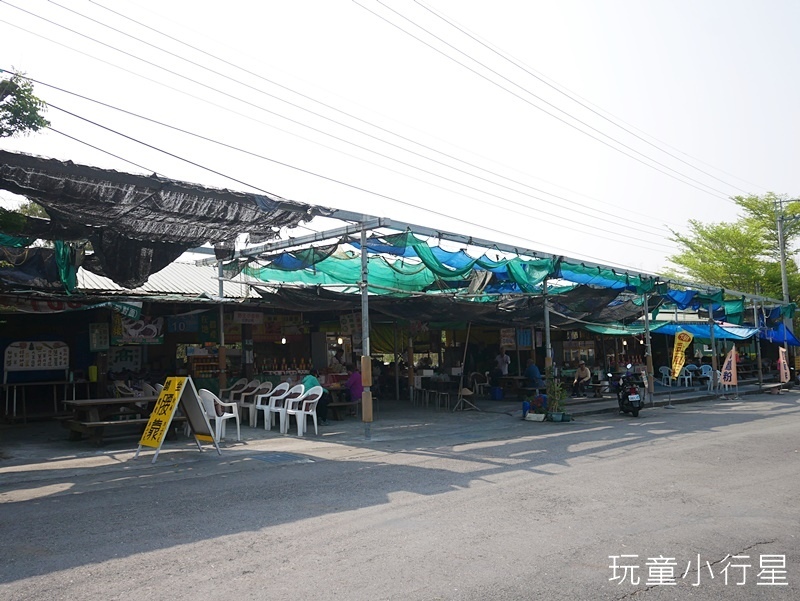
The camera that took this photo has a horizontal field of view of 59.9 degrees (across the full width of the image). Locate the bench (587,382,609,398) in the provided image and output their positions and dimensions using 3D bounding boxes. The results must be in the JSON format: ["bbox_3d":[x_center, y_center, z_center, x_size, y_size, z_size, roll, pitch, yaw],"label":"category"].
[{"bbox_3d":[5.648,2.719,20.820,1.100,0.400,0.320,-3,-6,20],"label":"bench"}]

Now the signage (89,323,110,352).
[{"bbox_3d":[-6.015,0.741,13.900,0.050,0.580,0.450,-6,-7,44],"label":"signage"}]

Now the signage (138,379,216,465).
[{"bbox_3d":[-3.049,1.612,9.581,0.660,1.090,0.970,-6,-7,43],"label":"signage"}]

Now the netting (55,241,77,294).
[{"bbox_3d":[-5.786,-0.580,12.000,0.280,0.920,0.380,-5,-6,43],"label":"netting"}]

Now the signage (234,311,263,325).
[{"bbox_3d":[-3.533,0.411,16.200,0.050,0.290,0.820,-6,-7,42],"label":"signage"}]

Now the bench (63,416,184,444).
[{"bbox_3d":[-4.330,2.125,11.182,1.650,0.380,0.400,4,-7,-44],"label":"bench"}]

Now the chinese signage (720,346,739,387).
[{"bbox_3d":[10.861,2.129,22.900,0.550,1.380,0.060,-4,-5,31],"label":"chinese signage"}]

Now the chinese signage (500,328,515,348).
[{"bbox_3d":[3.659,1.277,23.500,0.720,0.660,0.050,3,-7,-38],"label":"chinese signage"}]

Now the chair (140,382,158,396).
[{"bbox_3d":[-4.712,1.964,13.100,0.560,0.820,0.560,2,-6,-41],"label":"chair"}]

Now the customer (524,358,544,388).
[{"bbox_3d":[3.825,2.269,19.800,0.500,1.200,0.720,3,-6,-45],"label":"customer"}]

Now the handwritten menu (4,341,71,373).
[{"bbox_3d":[-8.006,1.224,15.300,0.050,0.630,1.350,-5,-6,43],"label":"handwritten menu"}]

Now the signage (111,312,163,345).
[{"bbox_3d":[-5.665,0.627,15.000,0.050,0.680,1.200,-5,-6,43],"label":"signage"}]

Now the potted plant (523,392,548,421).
[{"bbox_3d":[2.902,2.272,14.800,0.520,0.580,0.420,-1,-4,0],"label":"potted plant"}]

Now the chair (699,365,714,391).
[{"bbox_3d":[10.860,2.723,24.637,0.570,0.820,0.570,-2,-5,5],"label":"chair"}]

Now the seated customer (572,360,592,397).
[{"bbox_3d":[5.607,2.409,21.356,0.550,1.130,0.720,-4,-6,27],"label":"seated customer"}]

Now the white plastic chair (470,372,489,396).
[{"bbox_3d":[2.611,2.718,22.500,0.560,0.820,0.560,1,-5,-30],"label":"white plastic chair"}]

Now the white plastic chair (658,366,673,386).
[{"bbox_3d":[10.618,3.019,27.700,0.570,0.800,0.570,4,-7,-45],"label":"white plastic chair"}]

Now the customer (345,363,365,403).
[{"bbox_3d":[-1.083,2.105,16.358,0.720,1.200,0.500,-3,-5,15],"label":"customer"}]

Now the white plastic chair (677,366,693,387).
[{"bbox_3d":[11.009,2.929,26.809,0.570,0.800,0.570,3,-7,-40],"label":"white plastic chair"}]

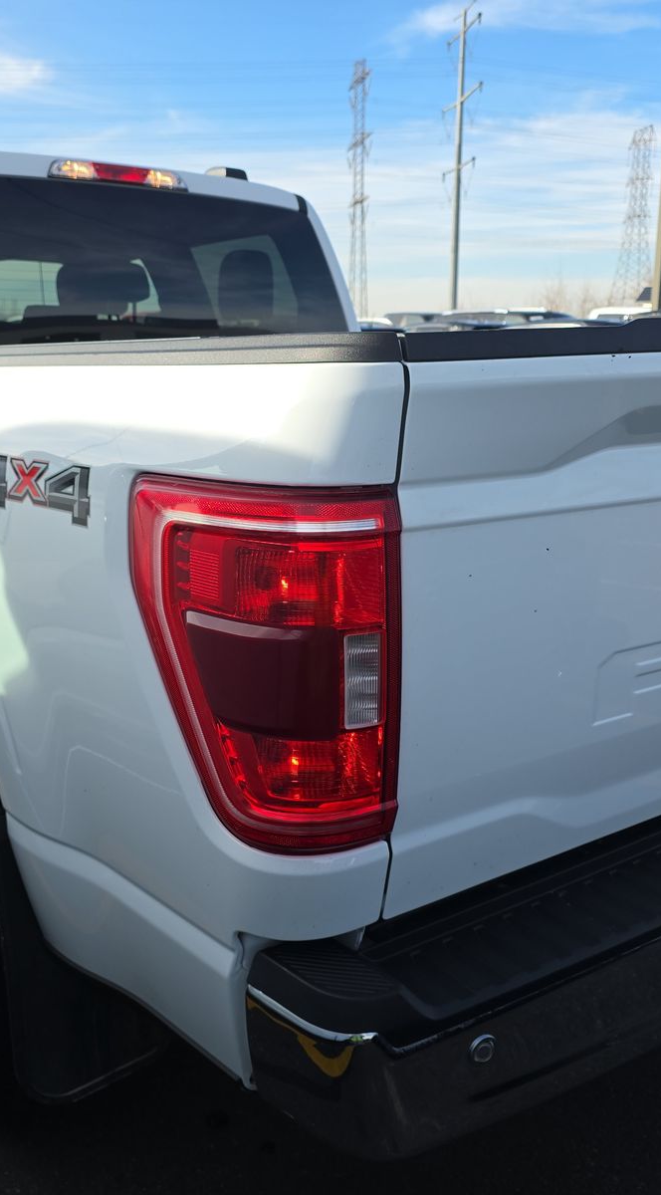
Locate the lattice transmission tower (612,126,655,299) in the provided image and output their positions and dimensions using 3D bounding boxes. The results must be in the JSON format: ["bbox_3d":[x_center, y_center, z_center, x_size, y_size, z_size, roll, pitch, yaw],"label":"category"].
[{"bbox_3d":[60.185,-71.056,209.951,9.000,42.000,9.000,4,14,15],"label":"lattice transmission tower"}]

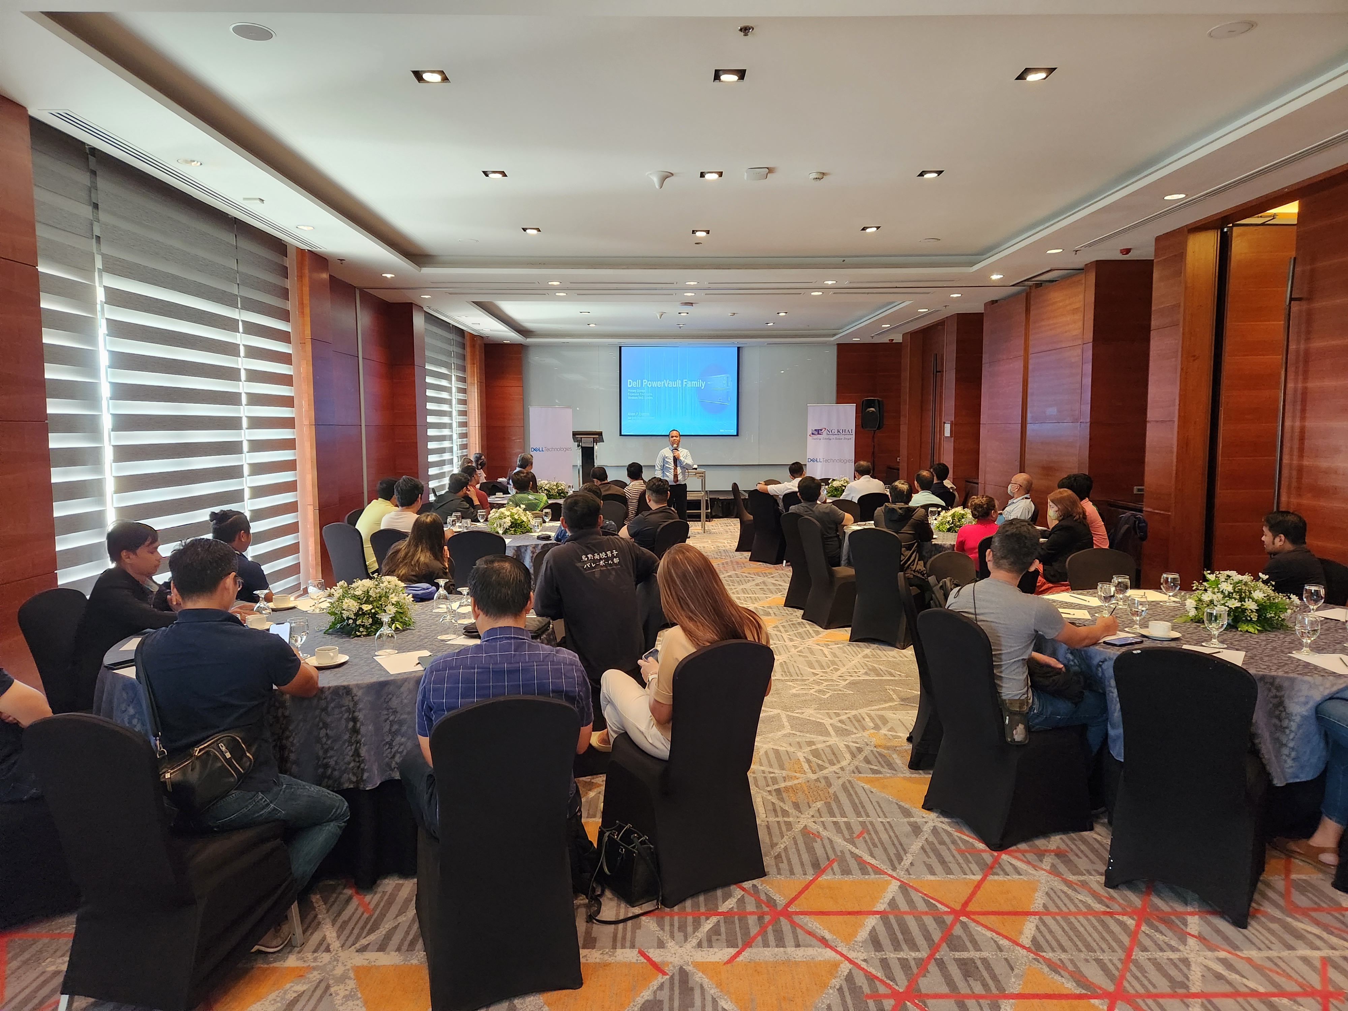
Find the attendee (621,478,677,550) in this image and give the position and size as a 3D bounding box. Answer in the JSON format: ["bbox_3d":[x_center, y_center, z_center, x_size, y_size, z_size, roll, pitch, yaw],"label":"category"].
[{"bbox_3d":[-0.232,0.404,7.521,0.750,1.265,0.550,4,7,41],"label":"attendee"}]

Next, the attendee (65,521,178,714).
[{"bbox_3d":[-2.458,0.699,4.369,0.820,1.240,0.550,-2,5,-21],"label":"attendee"}]

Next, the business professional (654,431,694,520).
[{"bbox_3d":[0.000,-0.197,11.829,0.500,1.630,0.340,0,5,0],"label":"business professional"}]

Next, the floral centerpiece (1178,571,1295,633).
[{"bbox_3d":[2.631,0.431,4.256,0.470,0.250,0.440,3,6,32],"label":"floral centerpiece"}]

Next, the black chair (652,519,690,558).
[{"bbox_3d":[-0.219,0.566,7.530,0.580,0.930,0.470,4,6,37],"label":"black chair"}]

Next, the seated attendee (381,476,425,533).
[{"bbox_3d":[-2.099,0.414,7.316,0.530,1.280,0.800,3,6,30],"label":"seated attendee"}]

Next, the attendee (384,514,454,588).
[{"bbox_3d":[-1.609,0.607,5.676,0.500,1.160,0.750,0,5,7],"label":"attendee"}]

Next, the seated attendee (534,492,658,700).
[{"bbox_3d":[-0.416,0.616,4.565,0.620,1.360,0.750,-2,5,-23],"label":"seated attendee"}]

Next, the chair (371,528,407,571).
[{"bbox_3d":[-1.979,0.621,7.051,0.440,0.925,0.580,3,6,29],"label":"chair"}]

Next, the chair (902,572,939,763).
[{"bbox_3d":[1.421,0.829,4.558,0.580,0.925,0.440,1,5,11],"label":"chair"}]

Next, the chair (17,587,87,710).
[{"bbox_3d":[-2.667,0.859,4.199,0.550,0.930,0.440,0,5,6],"label":"chair"}]

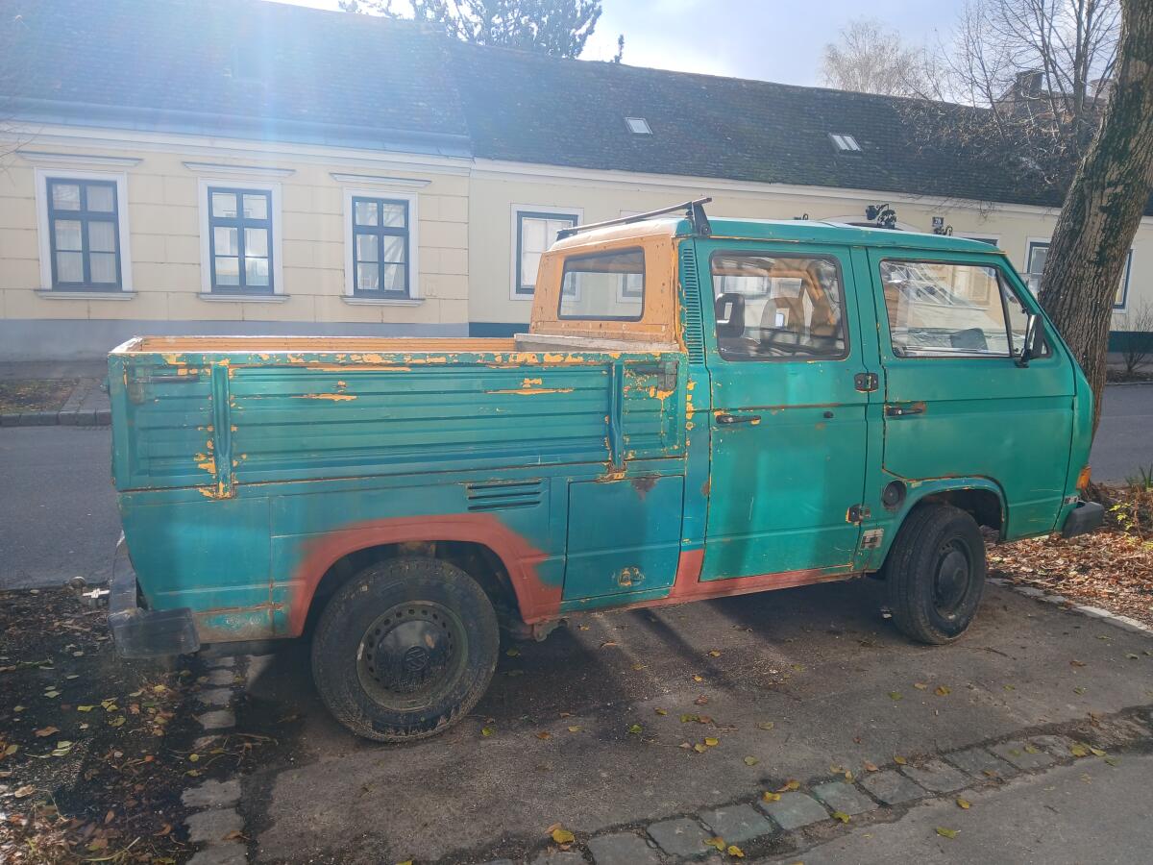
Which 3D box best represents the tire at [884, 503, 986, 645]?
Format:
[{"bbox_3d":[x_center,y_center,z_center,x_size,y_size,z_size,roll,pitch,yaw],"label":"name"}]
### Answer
[{"bbox_3d":[1.681,0.654,4.031,0.640,0.640,0.195,-6,10,-40],"label":"tire"}]

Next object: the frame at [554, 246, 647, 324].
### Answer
[{"bbox_3d":[0.101,-0.677,4.015,0.040,0.315,0.910,2,7,-24],"label":"frame"}]

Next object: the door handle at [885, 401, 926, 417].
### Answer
[{"bbox_3d":[1.373,-0.090,3.628,0.195,0.045,0.042,-3,8,-24],"label":"door handle"}]

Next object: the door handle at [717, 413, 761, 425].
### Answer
[{"bbox_3d":[0.619,-0.047,3.298,0.185,0.040,0.042,-3,8,-24],"label":"door handle"}]

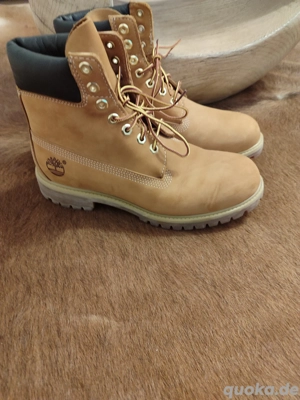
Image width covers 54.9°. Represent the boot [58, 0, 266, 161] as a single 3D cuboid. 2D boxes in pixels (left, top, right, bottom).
[{"bbox_3d":[0.021,-0.171,0.423,0.306,0.198,0.110,11,46,12],"label":"boot"}]

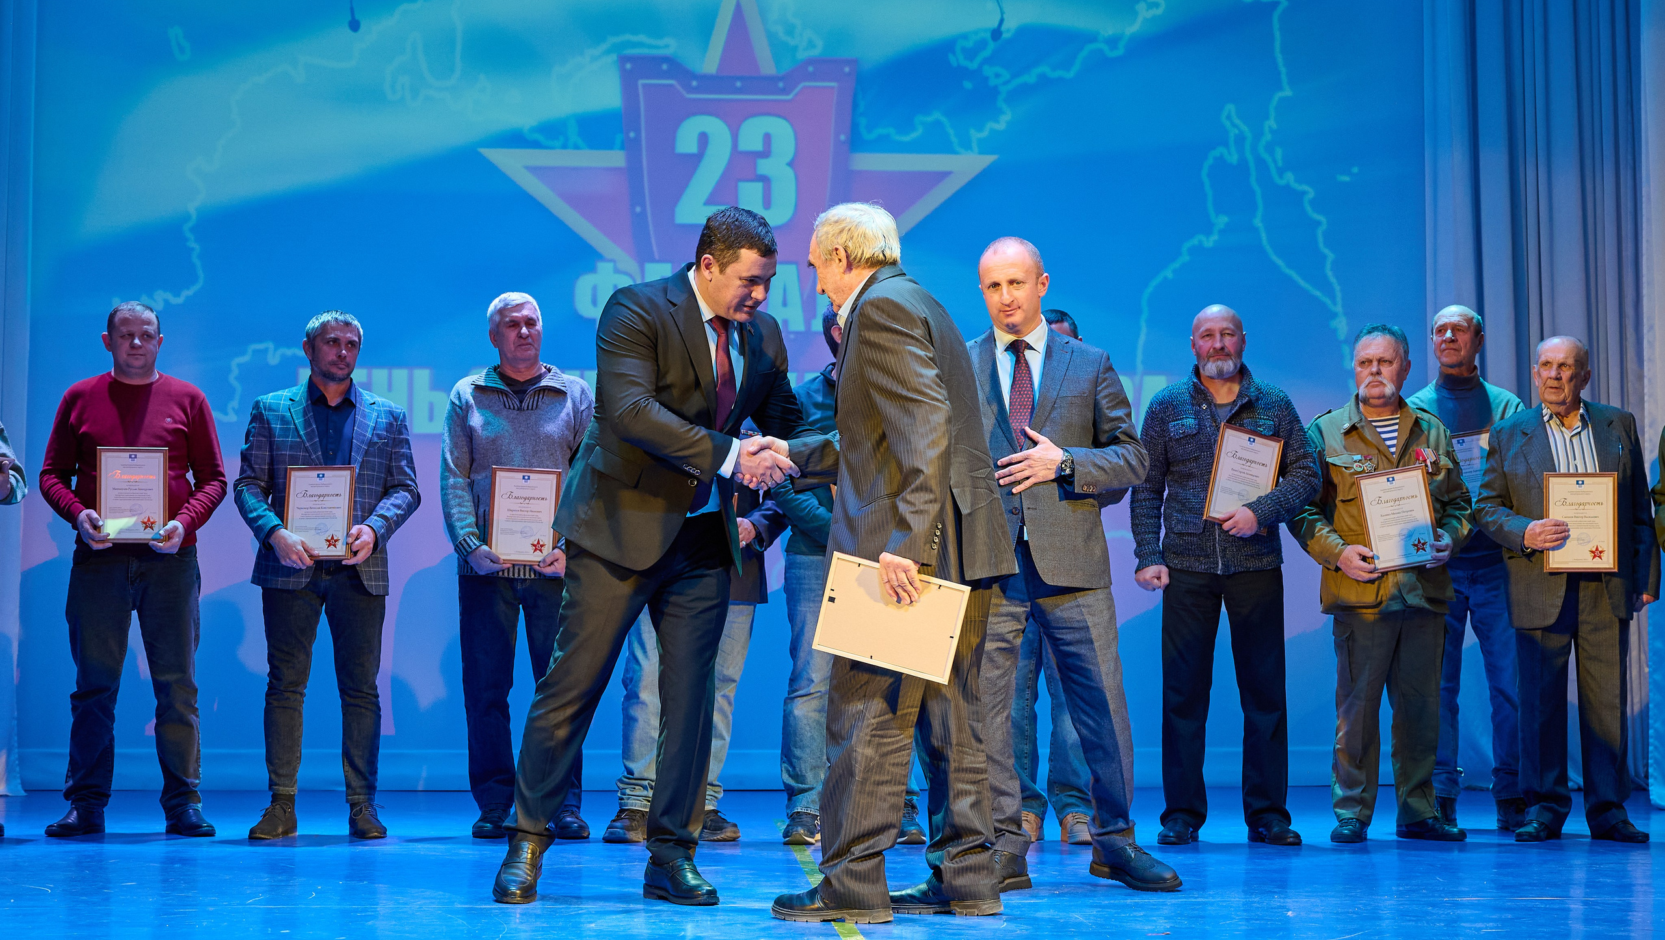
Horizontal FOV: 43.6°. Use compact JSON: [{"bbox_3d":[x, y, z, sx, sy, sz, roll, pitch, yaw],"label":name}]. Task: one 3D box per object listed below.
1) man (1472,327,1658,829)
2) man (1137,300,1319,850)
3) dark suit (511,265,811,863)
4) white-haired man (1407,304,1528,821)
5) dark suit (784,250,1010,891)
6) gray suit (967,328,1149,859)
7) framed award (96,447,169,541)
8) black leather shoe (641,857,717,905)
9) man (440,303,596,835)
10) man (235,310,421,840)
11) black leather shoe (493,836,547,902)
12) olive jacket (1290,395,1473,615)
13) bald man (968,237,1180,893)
[{"bbox_3d":[2.441,0.385,6.928,0.600,1.669,0.420,-1,-5,11],"label":"man"},{"bbox_3d":[1.303,0.332,6.866,0.610,1.764,0.420,-1,-5,8],"label":"man"},{"bbox_3d":[-0.426,0.245,5.255,0.640,1.512,0.760,4,-5,-45],"label":"dark suit"},{"bbox_3d":[2.241,0.331,7.337,0.560,1.846,0.400,-1,-5,12],"label":"white-haired man"},{"bbox_3d":[0.175,0.269,5.043,0.580,1.562,0.500,-1,-4,22],"label":"dark suit"},{"bbox_3d":[0.570,0.331,5.681,0.600,1.449,0.450,-1,-5,10],"label":"gray suit"},{"bbox_3d":[-2.313,0.084,6.880,0.235,0.320,0.020,1,-3,-8],"label":"framed award"},{"bbox_3d":[-0.377,1.024,5.220,0.105,0.110,0.280,3,-6,-32],"label":"black leather shoe"},{"bbox_3d":[-1.067,0.310,7.095,0.540,1.847,0.420,1,-5,-8],"label":"man"},{"bbox_3d":[-1.713,0.340,7.069,0.600,1.784,0.420,1,-5,-8],"label":"man"},{"bbox_3d":[-0.793,1.027,5.315,0.112,0.120,0.295,-1,3,12],"label":"black leather shoe"},{"bbox_3d":[1.785,0.112,6.757,0.560,0.717,0.380,0,-4,3],"label":"olive jacket"},{"bbox_3d":[0.605,0.238,5.546,0.640,1.748,0.450,-1,-4,14],"label":"bald man"}]

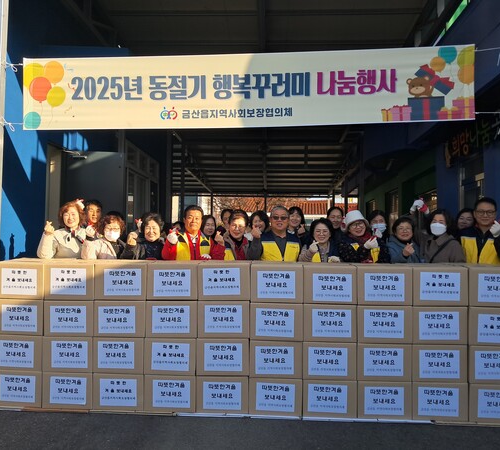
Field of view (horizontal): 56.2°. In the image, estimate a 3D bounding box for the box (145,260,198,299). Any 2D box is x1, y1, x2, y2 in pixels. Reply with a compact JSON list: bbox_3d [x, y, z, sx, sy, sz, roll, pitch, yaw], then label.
[{"bbox_3d":[-0.597,0.449,3.826,0.411,0.286,0.320,1,-1,4],"label":"box"}]

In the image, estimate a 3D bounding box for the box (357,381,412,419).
[{"bbox_3d":[1.025,1.322,3.683,0.406,0.283,0.325,0,-1,4],"label":"box"}]

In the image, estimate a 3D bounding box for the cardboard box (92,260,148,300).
[{"bbox_3d":[-1.012,0.454,3.853,0.411,0.286,0.320,1,-1,4],"label":"cardboard box"}]

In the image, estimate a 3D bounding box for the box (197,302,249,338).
[{"bbox_3d":[-0.198,0.740,3.778,0.406,0.283,0.325,0,-1,4],"label":"box"}]

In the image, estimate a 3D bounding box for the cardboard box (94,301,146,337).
[{"bbox_3d":[-1.018,0.742,3.849,0.411,0.286,0.320,1,-1,4],"label":"cardboard box"}]

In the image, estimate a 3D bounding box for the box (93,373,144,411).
[{"bbox_3d":[-1.027,1.316,3.839,0.411,0.286,0.320,1,-1,4],"label":"box"}]

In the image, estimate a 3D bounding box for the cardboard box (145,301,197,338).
[{"bbox_3d":[-0.601,0.740,3.821,0.411,0.286,0.320,1,-1,4],"label":"cardboard box"}]

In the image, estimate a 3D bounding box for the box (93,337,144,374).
[{"bbox_3d":[-1.015,1.022,3.826,0.406,0.283,0.325,0,-1,4],"label":"box"}]

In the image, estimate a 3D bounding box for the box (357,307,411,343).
[{"bbox_3d":[1.033,0.760,3.711,0.411,0.286,0.320,1,-1,4],"label":"box"}]

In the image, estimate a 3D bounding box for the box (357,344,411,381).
[{"bbox_3d":[1.026,1.037,3.688,0.406,0.283,0.325,0,-1,4],"label":"box"}]

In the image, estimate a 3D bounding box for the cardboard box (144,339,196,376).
[{"bbox_3d":[-0.607,1.023,3.799,0.406,0.283,0.325,0,-1,4],"label":"cardboard box"}]

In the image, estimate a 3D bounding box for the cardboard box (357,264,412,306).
[{"bbox_3d":[1.029,0.467,3.698,0.406,0.283,0.325,0,-1,4],"label":"cardboard box"}]

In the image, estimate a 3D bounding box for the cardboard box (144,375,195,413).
[{"bbox_3d":[-0.614,1.319,3.811,0.411,0.286,0.320,1,-1,4],"label":"cardboard box"}]

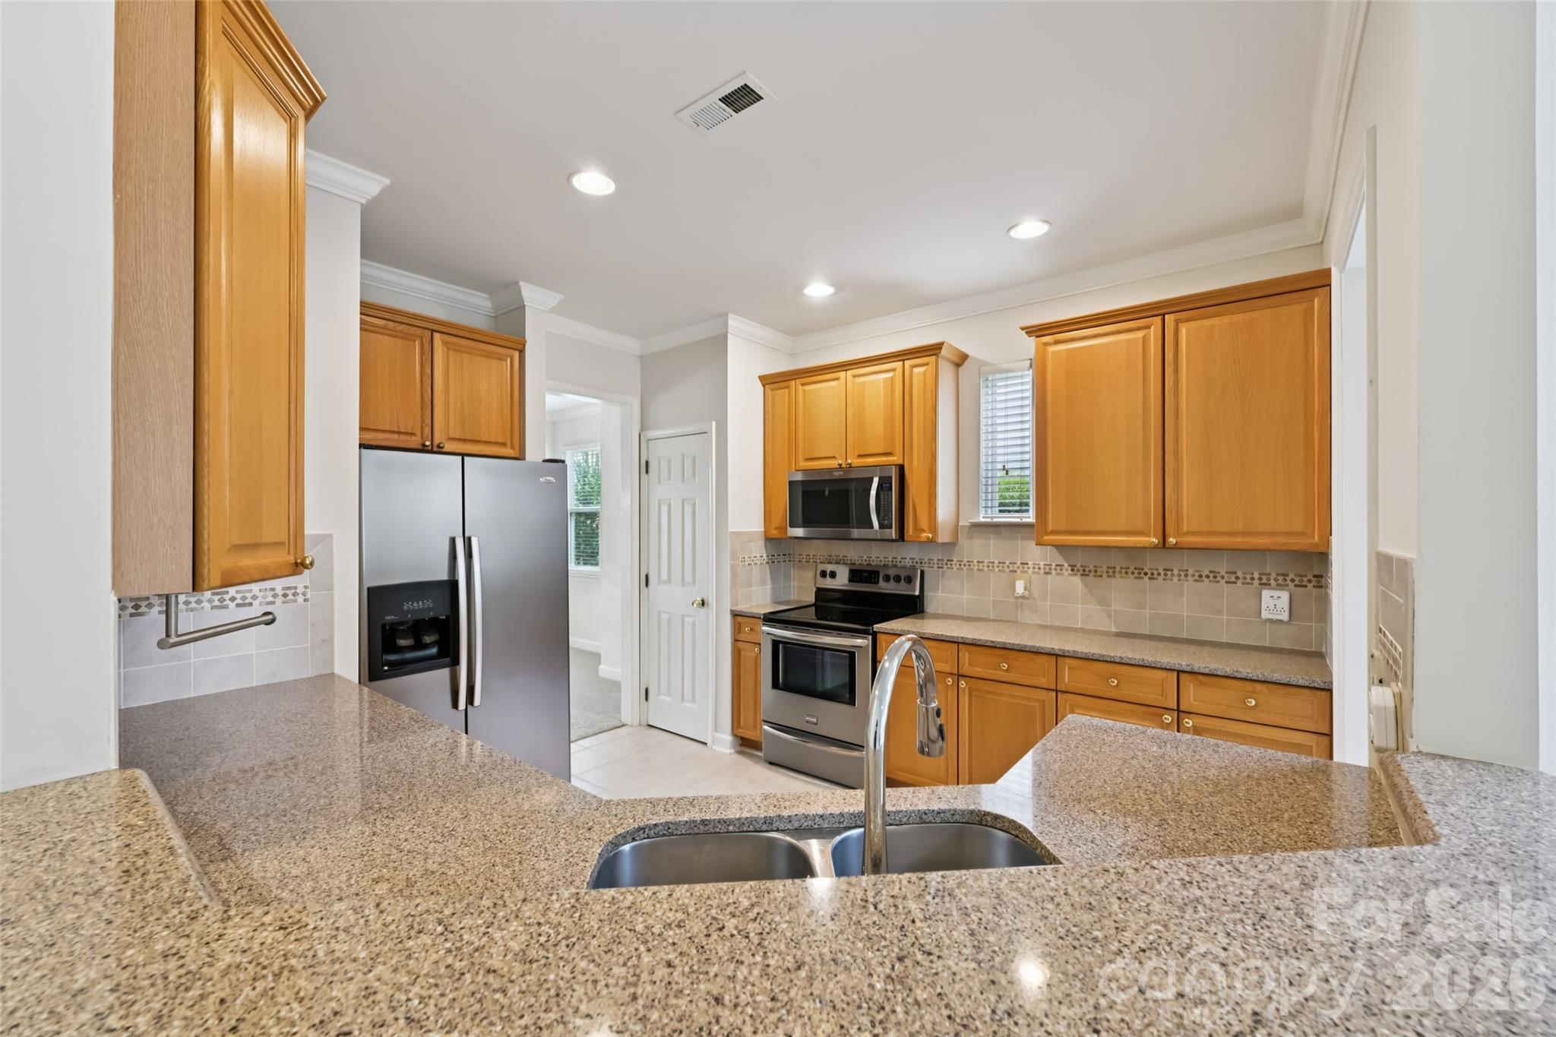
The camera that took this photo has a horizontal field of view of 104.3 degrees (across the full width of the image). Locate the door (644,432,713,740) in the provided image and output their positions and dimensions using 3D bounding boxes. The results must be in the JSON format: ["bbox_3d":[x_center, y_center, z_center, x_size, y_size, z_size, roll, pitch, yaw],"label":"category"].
[{"bbox_3d":[-0.691,0.457,4.178,0.600,2.042,0.045,0,0,39],"label":"door"}]

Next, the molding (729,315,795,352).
[{"bbox_3d":[-0.091,-1.223,4.047,0.080,0.093,0.708,0,0,38],"label":"molding"}]

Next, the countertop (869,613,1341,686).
[{"bbox_3d":[1.422,0.591,2.902,1.820,0.035,0.633,0,0,38],"label":"countertop"}]

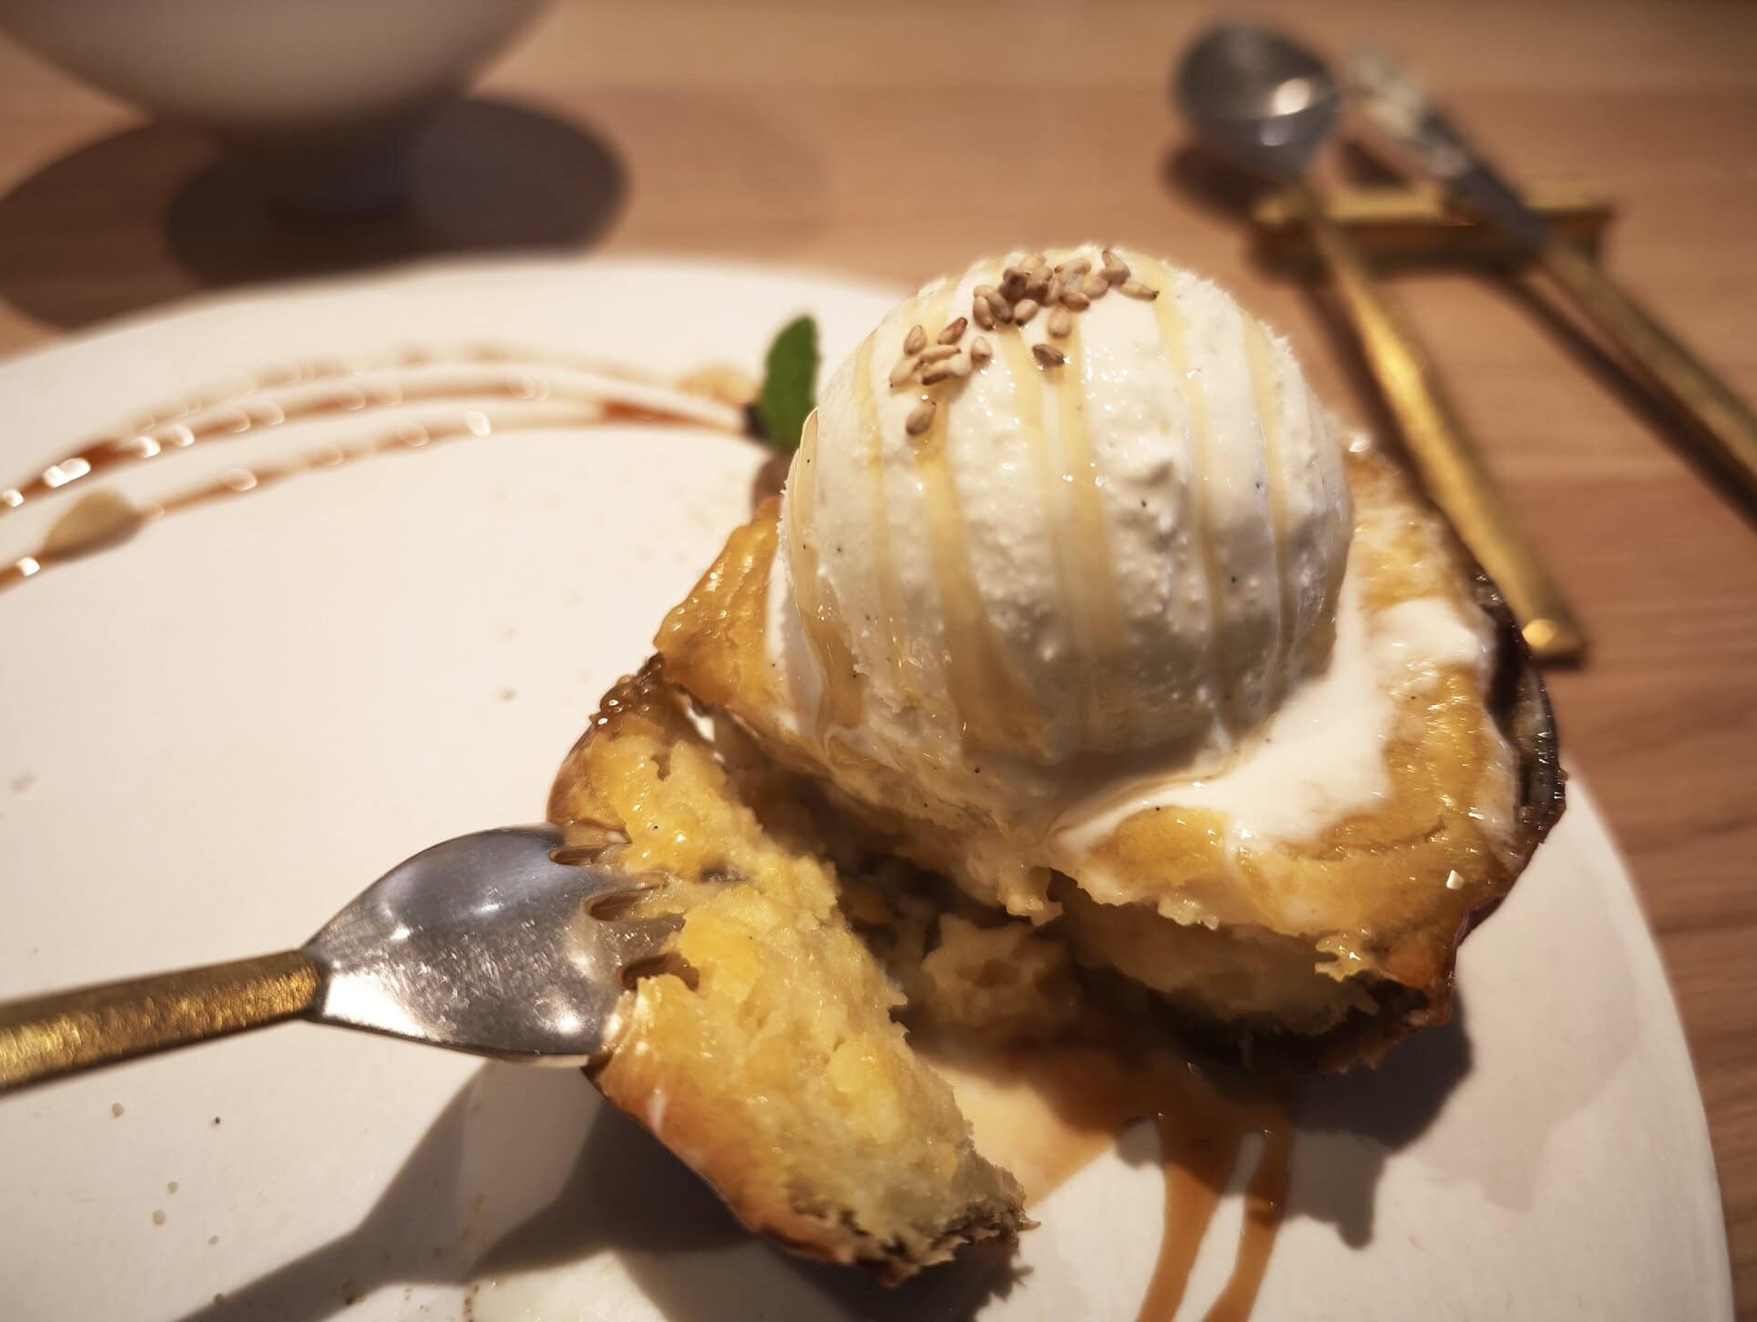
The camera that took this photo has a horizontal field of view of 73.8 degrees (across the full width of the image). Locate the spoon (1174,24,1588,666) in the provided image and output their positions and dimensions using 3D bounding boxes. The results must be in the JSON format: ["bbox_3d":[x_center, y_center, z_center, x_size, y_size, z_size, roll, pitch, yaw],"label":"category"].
[{"bbox_3d":[0.094,-0.077,0.233,0.035,0.017,0.185,-4,54,-6],"label":"spoon"}]

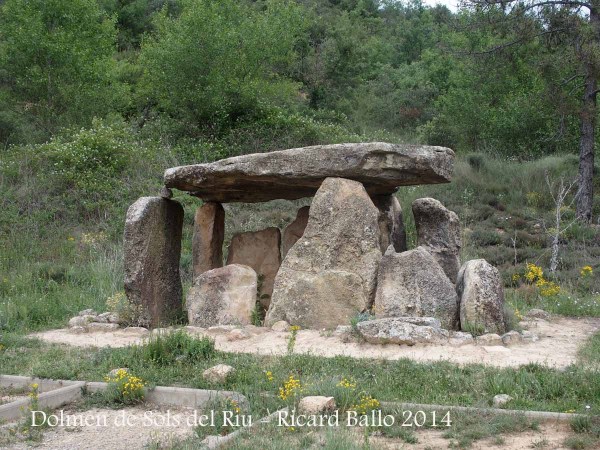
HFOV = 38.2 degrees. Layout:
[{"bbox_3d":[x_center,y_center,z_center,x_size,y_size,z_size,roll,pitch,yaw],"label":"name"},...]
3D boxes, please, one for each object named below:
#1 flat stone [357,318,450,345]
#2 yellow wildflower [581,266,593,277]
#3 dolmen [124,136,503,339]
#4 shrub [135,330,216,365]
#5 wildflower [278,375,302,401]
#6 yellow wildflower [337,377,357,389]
[{"bbox_3d":[1.302,1.333,10.900,1.170,0.260,0.650,0,0,0],"label":"flat stone"},{"bbox_3d":[5.058,0.821,15.300,0.200,0.170,0.180,0,0,0],"label":"yellow wildflower"},{"bbox_3d":[0.200,0.130,12.700,5.100,2.650,3.000,0,0,6],"label":"dolmen"},{"bbox_3d":[-1.365,1.337,9.500,0.880,0.330,0.600,0,0,0],"label":"shrub"},{"bbox_3d":[-0.080,1.369,7.300,0.200,0.220,0.180,0,0,0],"label":"wildflower"},{"bbox_3d":[0.397,1.345,7.400,0.170,0.110,0.150,0,0,0],"label":"yellow wildflower"}]

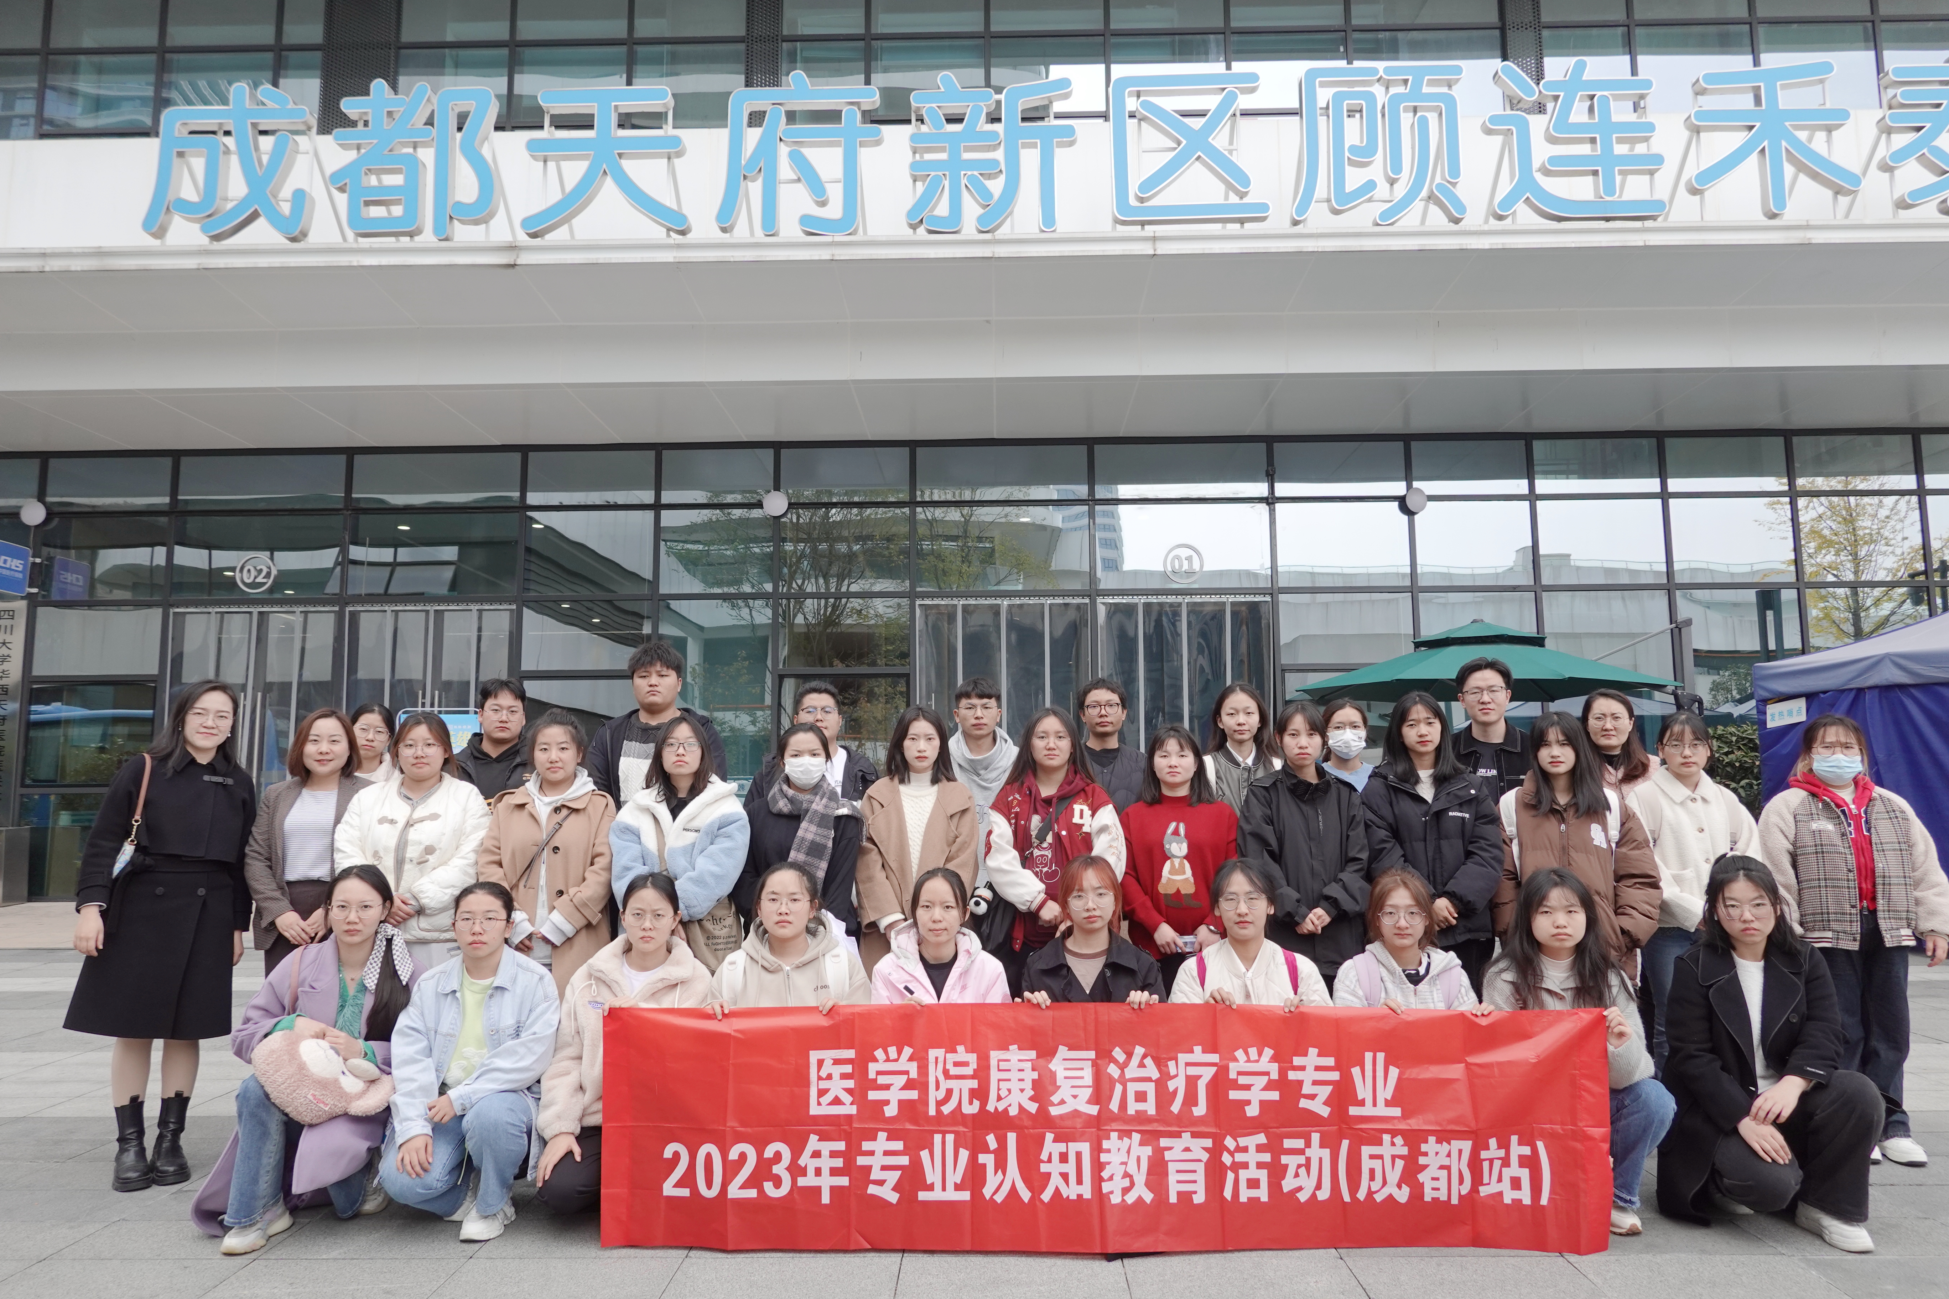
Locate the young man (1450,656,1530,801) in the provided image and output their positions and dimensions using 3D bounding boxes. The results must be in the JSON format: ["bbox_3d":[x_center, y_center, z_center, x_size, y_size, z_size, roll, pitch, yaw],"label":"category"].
[{"bbox_3d":[2.134,0.920,5.304,0.520,1.791,0.340,-2,-6,13],"label":"young man"}]

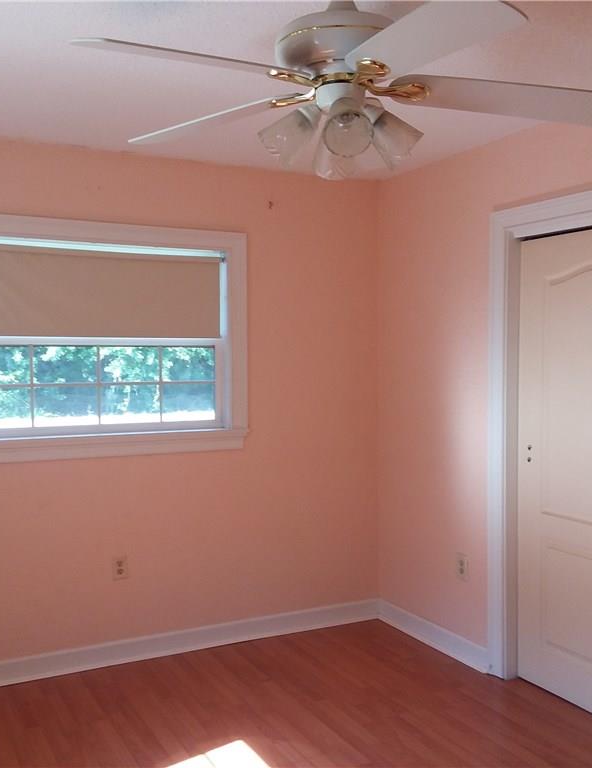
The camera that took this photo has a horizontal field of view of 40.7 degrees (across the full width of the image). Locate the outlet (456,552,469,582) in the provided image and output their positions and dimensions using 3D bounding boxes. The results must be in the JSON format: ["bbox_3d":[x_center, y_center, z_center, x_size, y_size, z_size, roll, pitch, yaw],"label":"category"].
[{"bbox_3d":[0.786,0.872,3.786,0.012,0.115,0.071,-1,3,-27],"label":"outlet"}]

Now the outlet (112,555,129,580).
[{"bbox_3d":[-0.830,0.875,3.784,0.071,0.115,0.012,-1,3,-27],"label":"outlet"}]

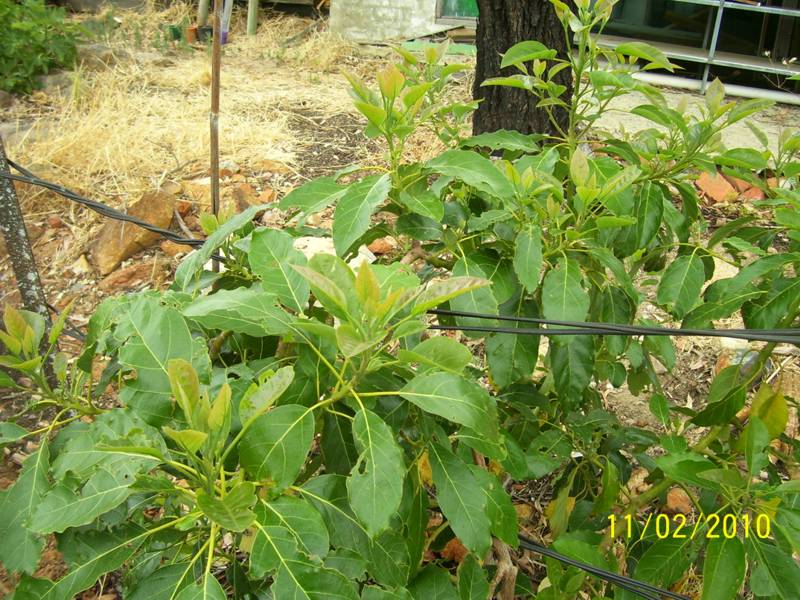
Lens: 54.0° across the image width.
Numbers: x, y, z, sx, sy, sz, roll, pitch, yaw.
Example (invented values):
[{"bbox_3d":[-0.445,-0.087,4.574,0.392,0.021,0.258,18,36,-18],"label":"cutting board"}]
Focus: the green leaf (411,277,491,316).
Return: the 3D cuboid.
[{"bbox_3d":[0.065,-0.002,1.005,0.112,0.020,0.040,-22,36,16],"label":"green leaf"}]

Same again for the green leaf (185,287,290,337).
[{"bbox_3d":[-0.236,0.020,1.135,0.165,0.035,0.075,7,38,10],"label":"green leaf"}]

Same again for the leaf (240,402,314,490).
[{"bbox_3d":[-0.178,0.214,1.140,0.092,0.030,0.148,25,55,20],"label":"leaf"}]

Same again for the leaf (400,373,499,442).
[{"bbox_3d":[0.077,0.168,1.225,0.156,0.040,0.090,21,50,11],"label":"leaf"}]

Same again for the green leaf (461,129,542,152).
[{"bbox_3d":[0.212,-0.328,1.640,0.180,0.025,0.075,-7,31,-13],"label":"green leaf"}]

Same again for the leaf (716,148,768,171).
[{"bbox_3d":[0.766,-0.311,1.760,0.111,0.025,0.055,11,36,21],"label":"leaf"}]

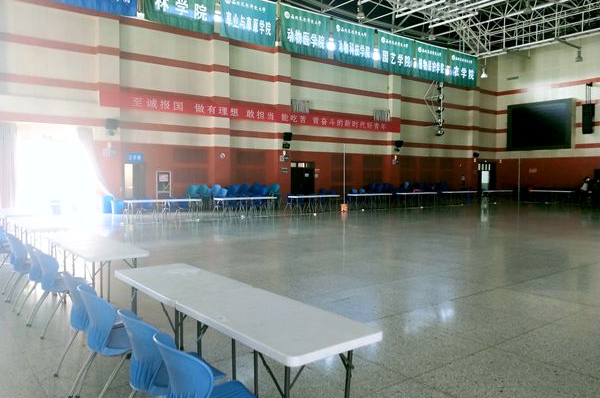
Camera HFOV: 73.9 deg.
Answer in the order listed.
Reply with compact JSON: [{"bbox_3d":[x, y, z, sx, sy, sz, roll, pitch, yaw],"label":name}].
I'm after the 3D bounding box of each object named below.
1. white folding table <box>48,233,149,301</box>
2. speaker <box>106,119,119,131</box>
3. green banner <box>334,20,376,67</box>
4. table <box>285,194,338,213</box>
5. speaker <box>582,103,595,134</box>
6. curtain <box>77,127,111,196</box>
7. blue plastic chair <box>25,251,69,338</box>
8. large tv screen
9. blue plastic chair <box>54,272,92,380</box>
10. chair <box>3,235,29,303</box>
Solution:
[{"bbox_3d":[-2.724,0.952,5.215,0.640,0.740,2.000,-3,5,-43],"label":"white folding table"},{"bbox_3d":[-7.571,-2.984,16.010,0.402,0.467,0.380,-2,4,-33],"label":"speaker"},{"bbox_3d":[3.090,-8.716,22.490,2.985,2.281,0.100,-2,4,-33],"label":"green banner"},{"bbox_3d":[0.709,0.223,17.805,2.350,0.740,0.620,-2,4,-33],"label":"table"},{"bbox_3d":[18.758,-5.156,25.823,0.500,1.958,0.625,-2,4,-33],"label":"speaker"},{"bbox_3d":[-8.331,-1.523,16.108,1.292,2.877,0.350,-2,4,-33],"label":"curtain"},{"bbox_3d":[-2.563,0.971,4.307,0.530,0.810,0.500,-3,5,-45],"label":"blue plastic chair"},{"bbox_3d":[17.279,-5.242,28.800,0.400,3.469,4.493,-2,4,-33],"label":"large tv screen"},{"bbox_3d":[-1.648,1.038,3.244,0.530,0.810,0.500,-3,5,-45],"label":"blue plastic chair"},{"bbox_3d":[-3.717,0.900,5.430,0.530,0.810,0.500,-3,5,-45],"label":"chair"}]

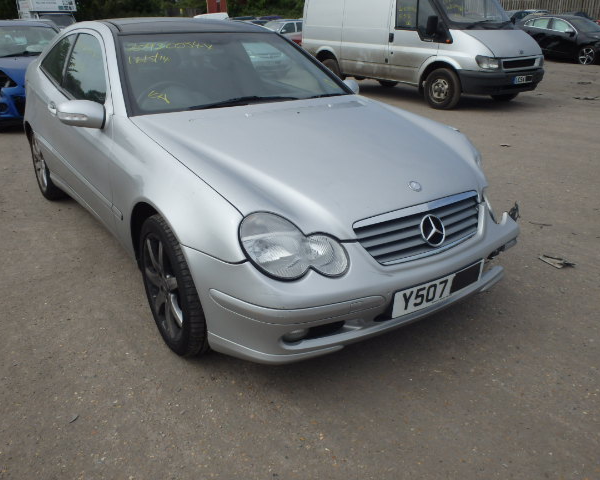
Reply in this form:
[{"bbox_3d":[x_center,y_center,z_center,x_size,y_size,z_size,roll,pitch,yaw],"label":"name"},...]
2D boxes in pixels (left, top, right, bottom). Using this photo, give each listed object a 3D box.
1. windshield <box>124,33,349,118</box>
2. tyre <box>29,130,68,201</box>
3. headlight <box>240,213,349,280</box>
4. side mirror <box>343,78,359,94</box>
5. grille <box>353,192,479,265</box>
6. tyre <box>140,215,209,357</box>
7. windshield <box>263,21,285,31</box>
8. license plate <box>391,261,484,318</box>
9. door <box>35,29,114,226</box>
[{"bbox_3d":[-0.374,-1.014,2.970,1.420,0.150,0.770,-15,59,-33],"label":"windshield"},{"bbox_3d":[-2.062,-0.652,4.323,0.225,0.630,0.630,-15,27,-33],"label":"tyre"},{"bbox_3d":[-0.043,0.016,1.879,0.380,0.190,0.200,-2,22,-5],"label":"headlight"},{"bbox_3d":[0.333,-1.002,3.475,0.220,0.150,0.150,-15,27,-33],"label":"side mirror"},{"bbox_3d":[0.508,-0.049,2.033,0.700,0.210,0.100,-15,7,-33],"label":"grille"},{"bbox_3d":[-0.485,0.184,2.277,0.225,0.630,0.630,-15,27,-33],"label":"tyre"},{"bbox_3d":[-1.328,-10.286,25.000,1.380,0.150,0.720,19,71,38],"label":"windshield"},{"bbox_3d":[0.558,0.187,2.052,0.520,0.111,0.025,-15,24,-33],"label":"license plate"},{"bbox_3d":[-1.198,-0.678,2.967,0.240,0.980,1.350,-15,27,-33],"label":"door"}]

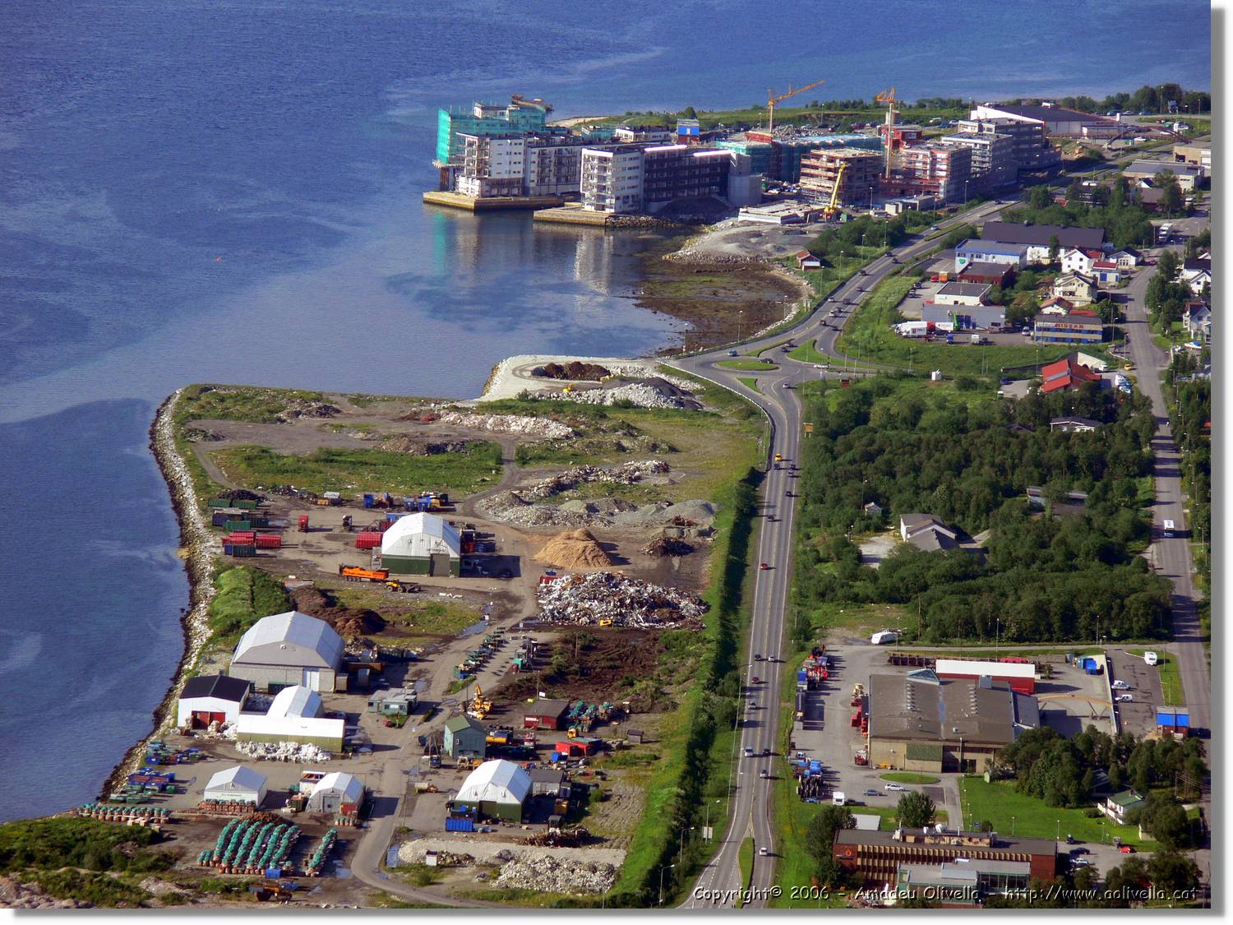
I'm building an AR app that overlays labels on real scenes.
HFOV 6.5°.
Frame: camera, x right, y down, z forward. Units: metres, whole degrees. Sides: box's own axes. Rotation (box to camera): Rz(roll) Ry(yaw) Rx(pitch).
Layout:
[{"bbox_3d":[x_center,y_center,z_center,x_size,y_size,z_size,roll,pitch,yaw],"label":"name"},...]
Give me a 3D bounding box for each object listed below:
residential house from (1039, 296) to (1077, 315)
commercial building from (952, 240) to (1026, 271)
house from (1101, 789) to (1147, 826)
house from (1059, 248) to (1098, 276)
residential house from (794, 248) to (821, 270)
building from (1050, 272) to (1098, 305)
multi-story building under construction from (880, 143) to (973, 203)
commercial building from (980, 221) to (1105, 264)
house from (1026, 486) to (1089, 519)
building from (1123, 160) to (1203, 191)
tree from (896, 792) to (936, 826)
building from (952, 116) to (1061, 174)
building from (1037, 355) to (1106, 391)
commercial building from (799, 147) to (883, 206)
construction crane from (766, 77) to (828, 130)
[{"bbox_3d":[130.750,-44.800,3238.930,8.500,6.800,12.000,4,9,11],"label":"residential house"},{"bbox_3d":[114.128,-61.852,3320.986,19.300,6.900,18.000,4,8,12],"label":"commercial building"},{"bbox_3d":[115.160,77.440,2452.000,9.000,5.600,10.500,0,9,-18],"label":"house"},{"bbox_3d":[141.590,-61.870,3345.560,8.000,7.600,10.500,5,9,12],"label":"house"},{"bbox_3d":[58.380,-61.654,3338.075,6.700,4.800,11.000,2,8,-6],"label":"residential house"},{"bbox_3d":[135.043,-51.471,3223.505,12.000,8.100,10.500,4,8,12],"label":"building"},{"bbox_3d":[101.160,-95.460,3571.050,22.000,16.500,24.000,5,9,17],"label":"multi-story building under construction"},{"bbox_3d":[130.407,-66.911,3333.586,36.500,10.700,18.000,4,8,7],"label":"commercial building"},{"bbox_3d":[115.790,10.870,2863.030,15.000,6.000,11.000,5,9,17],"label":"house"},{"bbox_3d":[186.769,-97.864,3745.483,25.500,6.100,31.000,3,8,4],"label":"building"},{"bbox_3d":[64.947,74.744,2368.035,8.300,7.500,8.300,3,8,0],"label":"tree"},{"bbox_3d":[130.360,-105.960,3644.680,16.500,16.000,31.000,11,12,42],"label":"building"},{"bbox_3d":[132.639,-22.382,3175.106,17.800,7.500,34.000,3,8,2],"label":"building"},{"bbox_3d":[72.110,-91.604,3512.676,16.500,15.200,20.000,-6,12,-44],"label":"commercial building"},{"bbox_3d":[60.470,-113.570,3642.230,19.500,27.000,4.000,3,9,0],"label":"construction crane"}]

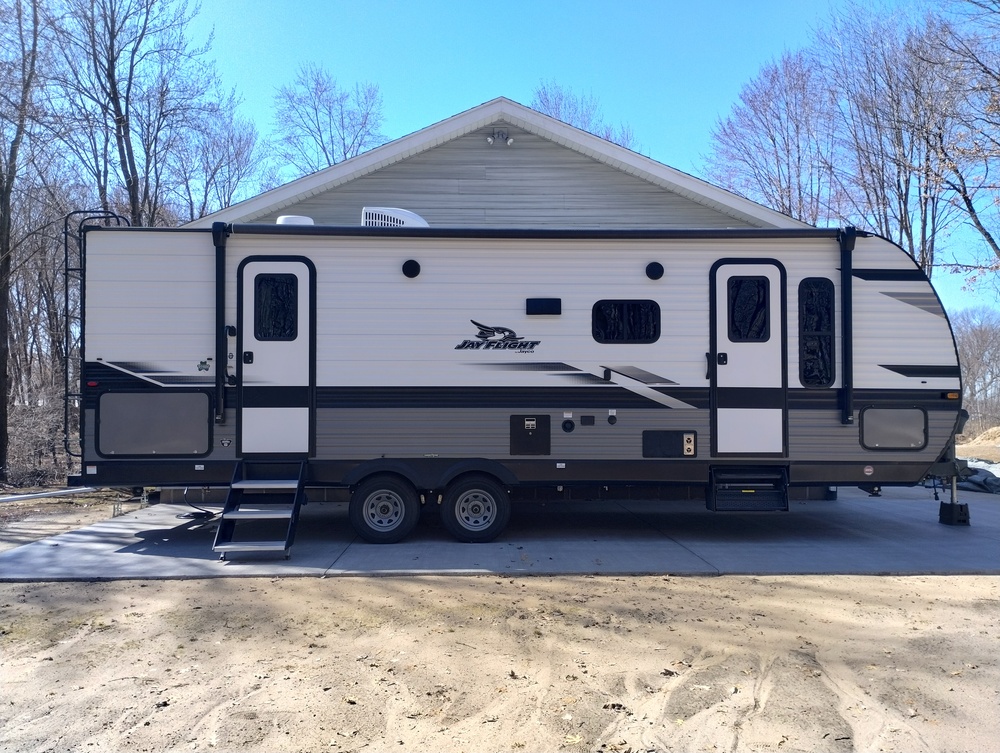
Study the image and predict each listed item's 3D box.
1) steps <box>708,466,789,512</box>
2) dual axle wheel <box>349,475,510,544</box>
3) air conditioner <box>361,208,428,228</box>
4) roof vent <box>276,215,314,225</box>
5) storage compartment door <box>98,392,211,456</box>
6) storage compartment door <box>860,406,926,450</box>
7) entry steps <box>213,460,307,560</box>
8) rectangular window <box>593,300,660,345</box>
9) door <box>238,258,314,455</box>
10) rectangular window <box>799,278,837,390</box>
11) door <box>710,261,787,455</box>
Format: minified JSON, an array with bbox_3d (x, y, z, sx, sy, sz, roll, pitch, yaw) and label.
[{"bbox_3d":[2.392,1.078,7.914,0.720,0.440,0.380,0,-1,-1],"label":"steps"},{"bbox_3d":[-0.653,1.236,7.668,1.513,0.662,0.210,0,-1,-1],"label":"dual axle wheel"},{"bbox_3d":[-1.072,-1.594,8.815,0.754,0.340,0.700,0,-1,-1],"label":"air conditioner"},{"bbox_3d":[-2.071,-1.538,8.388,0.389,0.170,0.400,0,-1,-1],"label":"roof vent"},{"bbox_3d":[-3.189,0.441,7.490,1.071,0.633,0.050,0,-1,-1],"label":"storage compartment door"},{"bbox_3d":[3.725,0.494,7.660,0.653,0.430,0.050,0,-1,-1],"label":"storage compartment door"},{"bbox_3d":[-2.102,1.163,7.204,0.641,0.784,0.750,0,-1,-1],"label":"entry steps"},{"bbox_3d":[1.193,-0.512,7.622,0.647,0.418,0.050,0,-1,-1],"label":"rectangular window"},{"bbox_3d":[-2.077,-0.188,7.533,0.737,1.874,0.070,0,-1,-1],"label":"door"},{"bbox_3d":[3.002,-0.409,7.665,0.354,1.054,0.050,0,-1,-1],"label":"rectangular window"},{"bbox_3d":[2.348,-0.180,7.643,0.742,1.875,0.070,0,-1,-1],"label":"door"}]

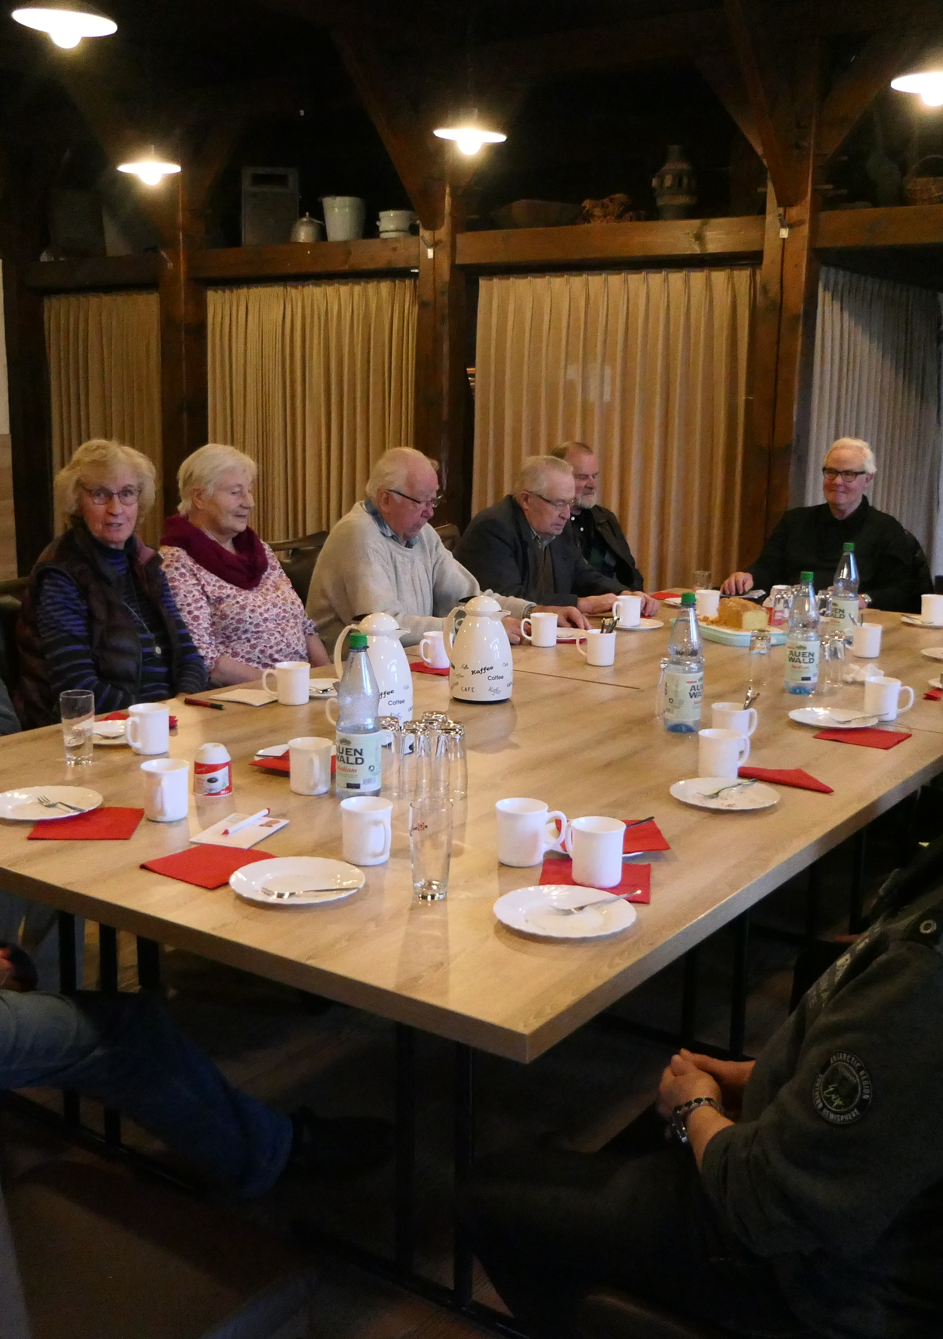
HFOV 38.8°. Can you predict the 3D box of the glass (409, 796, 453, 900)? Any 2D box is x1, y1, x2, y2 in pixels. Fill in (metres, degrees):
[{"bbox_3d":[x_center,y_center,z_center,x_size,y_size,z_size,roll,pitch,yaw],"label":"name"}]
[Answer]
[{"bbox_3d":[-0.056,0.259,1.940,0.061,0.132,0.061,1,11,0],"label":"glass"}]

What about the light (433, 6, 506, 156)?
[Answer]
[{"bbox_3d":[-0.006,-2.182,4.969,0.275,0.524,0.275,0,12,0],"label":"light"}]

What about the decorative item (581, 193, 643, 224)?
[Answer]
[{"bbox_3d":[0.657,-2.150,6.269,0.270,0.155,0.200,6,13,28],"label":"decorative item"}]

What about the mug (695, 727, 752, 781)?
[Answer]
[{"bbox_3d":[0.480,0.162,2.513,0.111,0.086,0.081,-4,12,-21],"label":"mug"}]

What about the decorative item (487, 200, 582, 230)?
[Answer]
[{"bbox_3d":[0.277,-1.977,5.825,0.440,0.140,0.250,7,13,29],"label":"decorative item"}]

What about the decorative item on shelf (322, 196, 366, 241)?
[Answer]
[{"bbox_3d":[-0.601,-2.115,6.291,0.200,0.210,0.200,1,11,0],"label":"decorative item on shelf"}]

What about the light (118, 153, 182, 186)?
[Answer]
[{"bbox_3d":[-1.406,-2.193,5.862,0.275,0.165,0.275,1,11,0],"label":"light"}]

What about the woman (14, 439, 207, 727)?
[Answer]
[{"bbox_3d":[-0.744,0.129,3.267,0.740,1.340,0.500,8,14,35],"label":"woman"}]

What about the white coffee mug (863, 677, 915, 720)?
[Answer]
[{"bbox_3d":[0.916,0.062,2.926,0.110,0.088,0.079,4,12,17],"label":"white coffee mug"}]

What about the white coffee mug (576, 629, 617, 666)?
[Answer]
[{"bbox_3d":[0.336,-0.056,3.602,0.111,0.086,0.081,1,11,6],"label":"white coffee mug"}]

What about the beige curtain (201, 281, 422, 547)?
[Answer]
[{"bbox_3d":[-0.792,-0.922,6.721,1.270,1.950,0.130,6,13,27],"label":"beige curtain"}]

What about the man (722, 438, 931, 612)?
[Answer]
[{"bbox_3d":[1.336,-0.186,5.026,0.630,1.350,0.800,9,14,35],"label":"man"}]

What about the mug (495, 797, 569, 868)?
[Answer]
[{"bbox_3d":[0.094,0.251,2.057,0.111,0.086,0.081,0,11,-3],"label":"mug"}]

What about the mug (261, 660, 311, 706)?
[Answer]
[{"bbox_3d":[-0.423,0.032,3.075,0.110,0.088,0.079,-2,12,-11],"label":"mug"}]

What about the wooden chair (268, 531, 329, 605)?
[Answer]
[{"bbox_3d":[-0.390,0.108,4.311,0.580,1.005,0.460,9,14,35],"label":"wooden chair"}]

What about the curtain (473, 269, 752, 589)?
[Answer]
[{"bbox_3d":[0.619,-0.794,6.094,1.250,1.950,0.130,6,13,27],"label":"curtain"}]

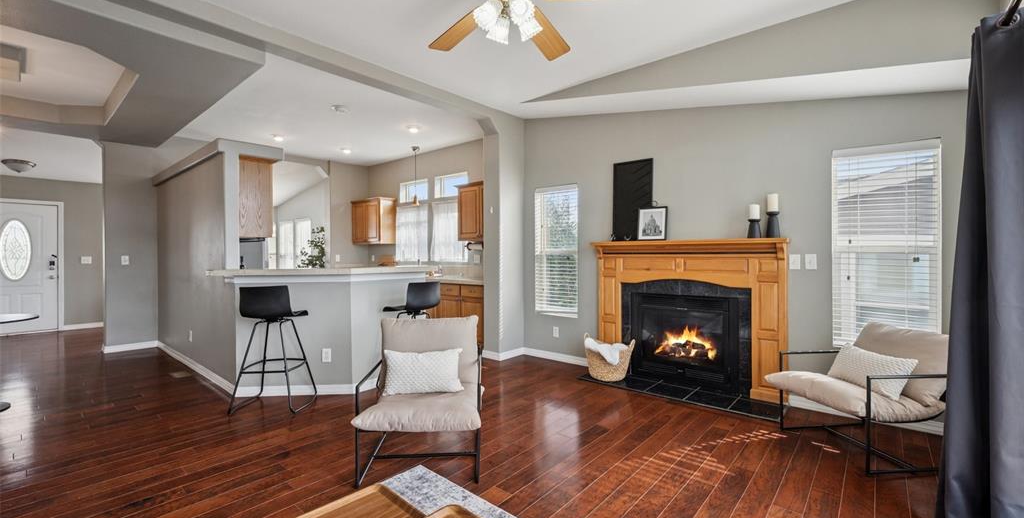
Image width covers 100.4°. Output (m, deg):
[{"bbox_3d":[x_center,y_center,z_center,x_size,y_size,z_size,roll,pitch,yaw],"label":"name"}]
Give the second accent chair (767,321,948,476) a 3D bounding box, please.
[{"bbox_3d":[2.215,0.794,2.685,0.797,0.778,0.637,0,1,-9],"label":"second accent chair"}]

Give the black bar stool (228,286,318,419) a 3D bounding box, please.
[{"bbox_3d":[-1.938,0.705,3.505,0.496,0.972,0.457,0,1,-2],"label":"black bar stool"}]

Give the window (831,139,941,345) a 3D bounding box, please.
[{"bbox_3d":[2.654,-0.073,3.050,0.593,1.487,0.078,0,1,41],"label":"window"}]

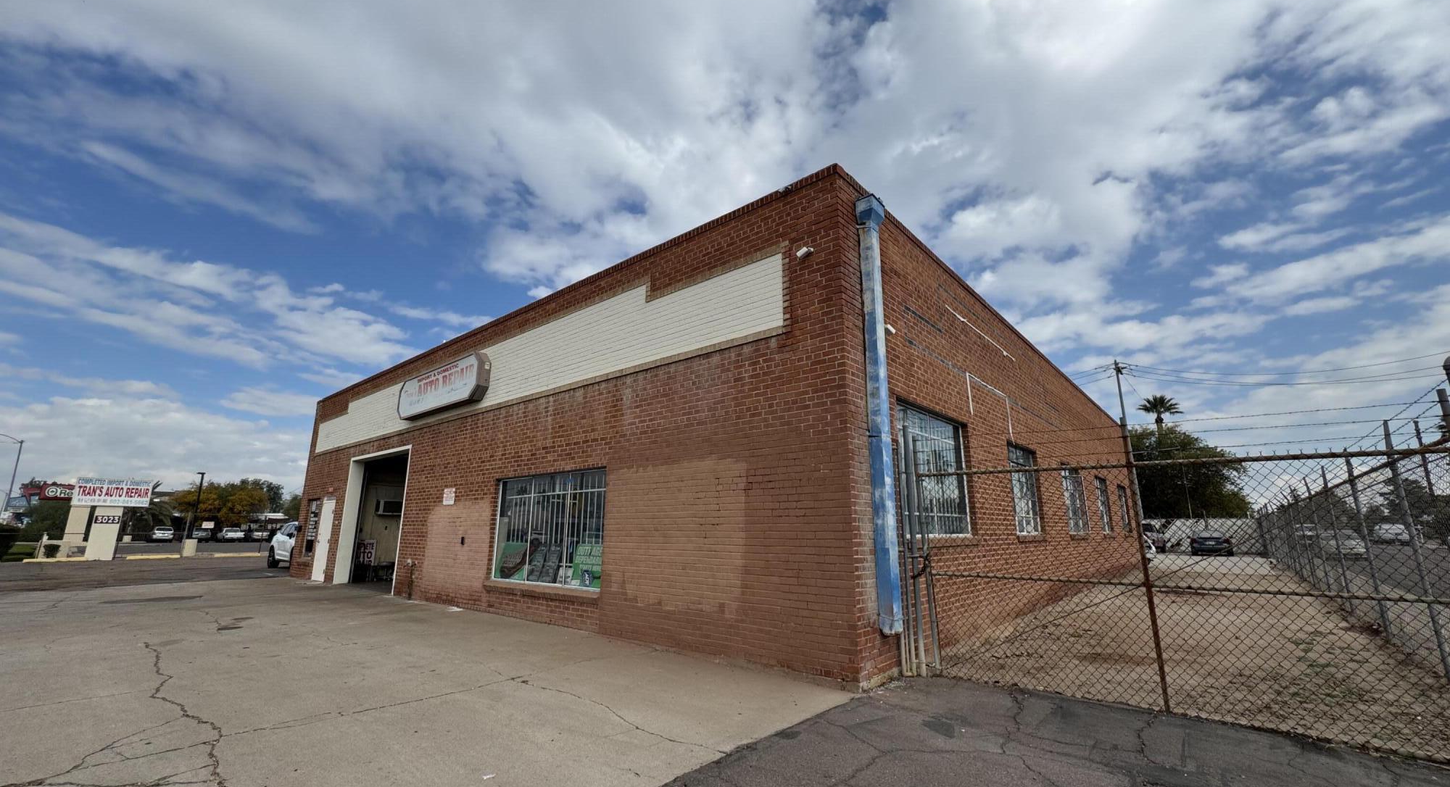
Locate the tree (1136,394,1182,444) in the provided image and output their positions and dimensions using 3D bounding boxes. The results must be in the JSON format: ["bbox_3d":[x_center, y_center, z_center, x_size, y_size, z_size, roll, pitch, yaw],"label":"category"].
[{"bbox_3d":[38.479,6.444,50.779,3.290,13.010,3.290,-11,-17,39],"label":"tree"}]

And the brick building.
[{"bbox_3d":[1.649,3.424,19.870,18.060,5.220,22.450,-11,-17,39],"label":"brick building"}]

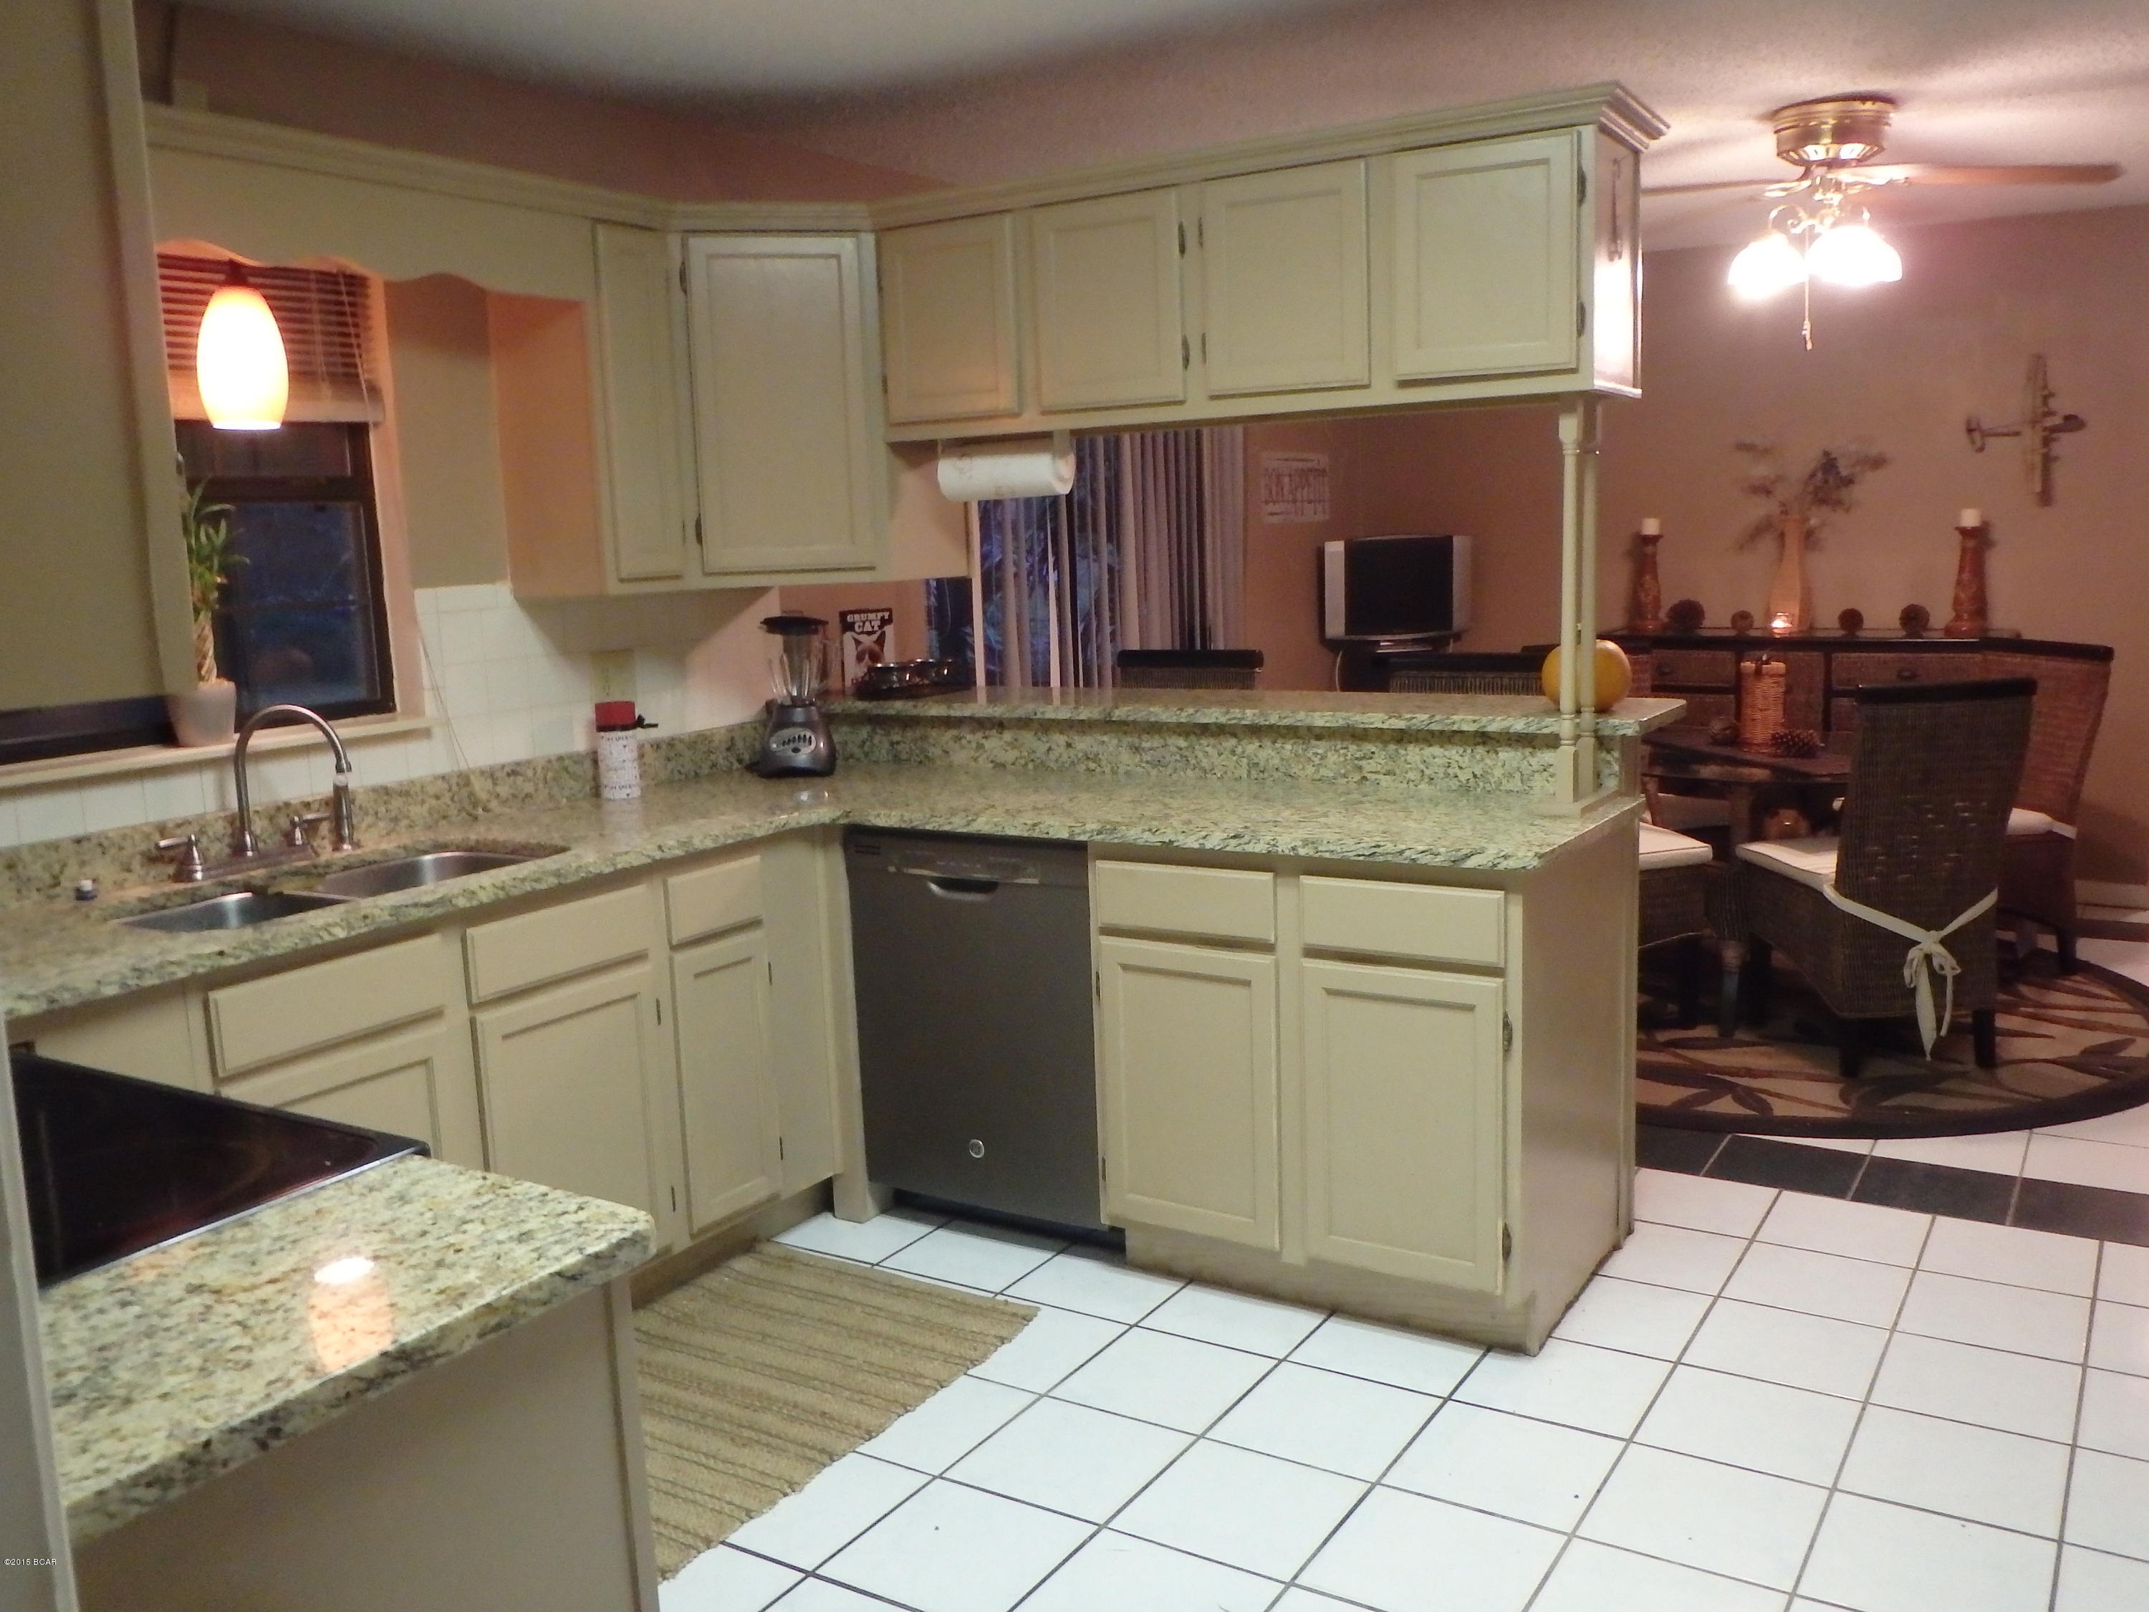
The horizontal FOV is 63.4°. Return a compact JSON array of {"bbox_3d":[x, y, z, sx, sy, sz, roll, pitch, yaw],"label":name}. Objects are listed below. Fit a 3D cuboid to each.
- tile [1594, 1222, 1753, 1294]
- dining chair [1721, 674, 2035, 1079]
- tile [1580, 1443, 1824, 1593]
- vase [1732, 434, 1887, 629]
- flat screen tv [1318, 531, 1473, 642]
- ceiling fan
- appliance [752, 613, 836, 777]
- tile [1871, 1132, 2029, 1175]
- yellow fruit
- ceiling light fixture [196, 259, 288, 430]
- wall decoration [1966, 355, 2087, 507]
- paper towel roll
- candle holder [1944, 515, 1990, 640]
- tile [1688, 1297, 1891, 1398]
[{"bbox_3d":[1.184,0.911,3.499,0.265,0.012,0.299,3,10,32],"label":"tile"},{"bbox_3d":[2.189,0.163,4.713,0.470,1.020,0.630,-3,8,-3],"label":"dining chair"},{"bbox_3d":[0.916,1.028,2.521,0.303,0.010,0.303,3,10,33],"label":"tile"},{"bbox_3d":[2.824,-1.029,6.676,0.550,0.730,0.380,3,10,32],"label":"vase"},{"bbox_3d":[1.363,-0.922,7.411,0.650,0.470,0.300,-3,8,-5],"label":"flat screen tv"},{"bbox_3d":[1.922,-1.475,4.408,1.300,0.550,1.300,3,10,33],"label":"ceiling fan"},{"bbox_3d":[-0.662,-0.264,4.139,0.190,0.385,0.200,-2,9,-2],"label":"appliance"},{"bbox_3d":[2.048,0.794,4.062,0.305,0.010,0.320,3,10,32],"label":"tile"},{"bbox_3d":[1.059,-0.270,3.591,0.190,0.155,0.190,3,10,32],"label":"yellow fruit"},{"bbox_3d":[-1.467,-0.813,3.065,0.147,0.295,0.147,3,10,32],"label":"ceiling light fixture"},{"bbox_3d":[3.509,-1.383,6.420,0.390,0.550,0.080,3,10,32],"label":"wall decoration"},{"bbox_3d":[-0.153,-0.748,3.932,0.290,0.110,0.110,3,10,32],"label":"paper towel roll"},{"bbox_3d":[3.141,-0.809,6.113,0.135,0.445,0.135,3,10,33],"label":"candle holder"},{"bbox_3d":[1.264,0.967,3.090,0.299,0.012,0.299,3,10,32],"label":"tile"}]

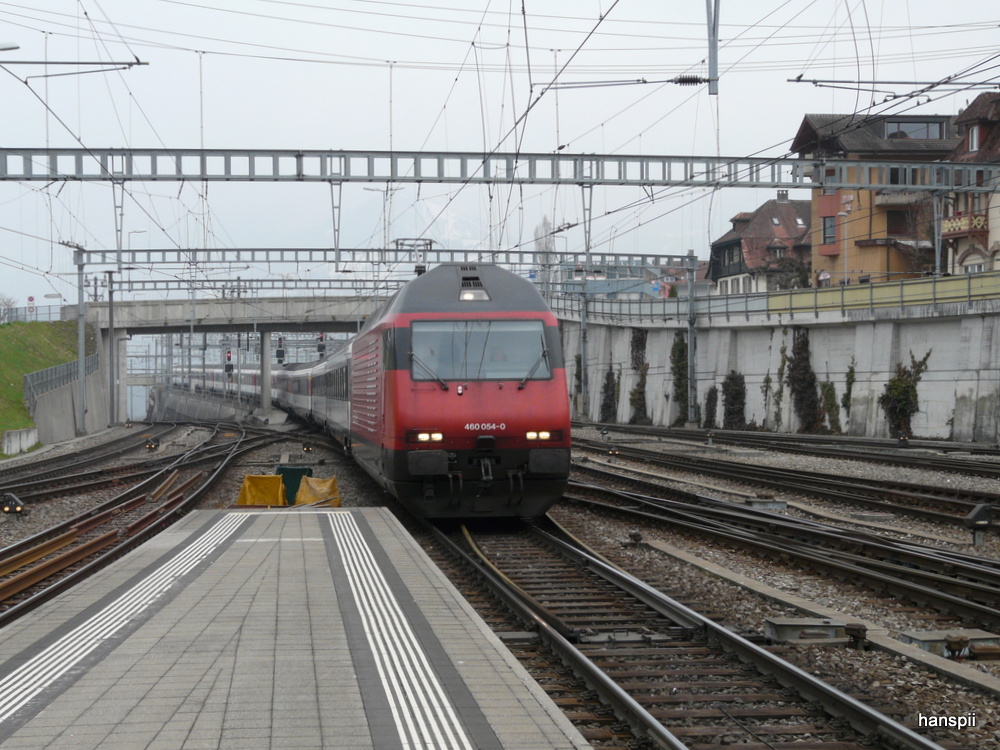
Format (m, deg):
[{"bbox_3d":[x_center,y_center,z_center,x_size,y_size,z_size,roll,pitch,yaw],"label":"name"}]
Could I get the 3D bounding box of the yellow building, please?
[{"bbox_3d":[23.300,-9.400,98.800,11.200,12.000,10.800,0,0,-1],"label":"yellow building"}]

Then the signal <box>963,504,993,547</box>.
[{"bbox_3d":[7.047,2.206,25.100,0.340,0.630,0.220,0,0,-9],"label":"signal"}]

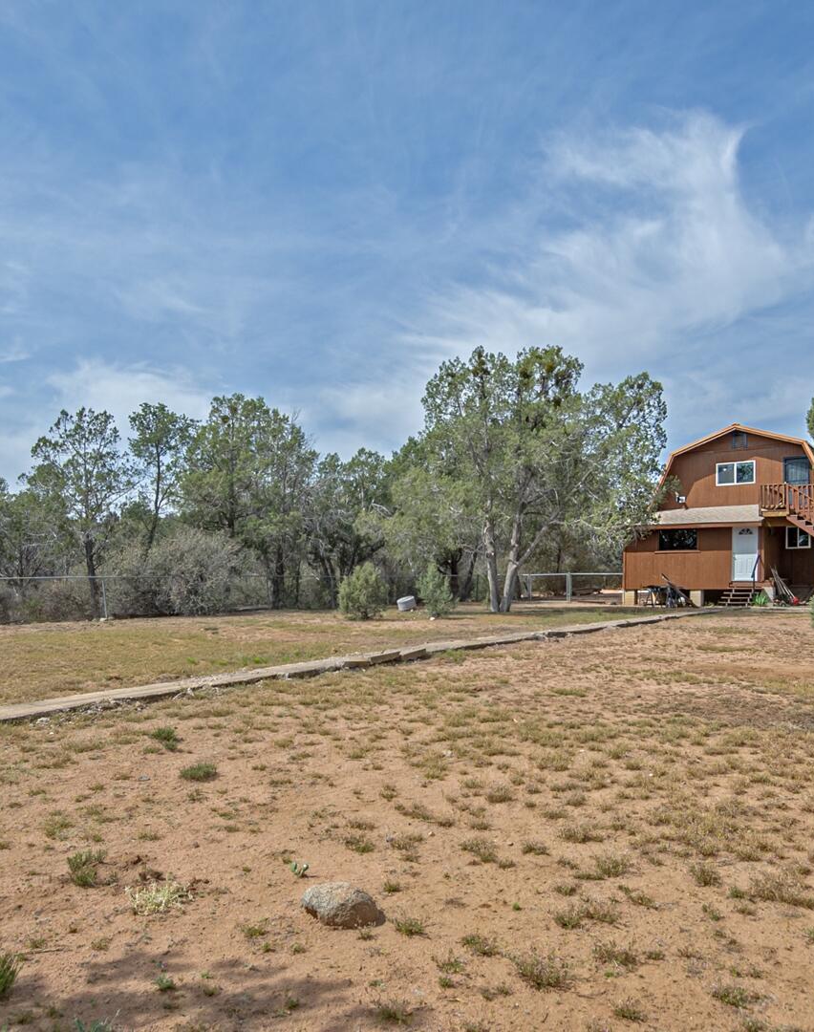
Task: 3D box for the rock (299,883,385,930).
[{"bbox_3d":[-0.275,1.635,3.480,0.330,0.145,0.240,-1,-3,9],"label":"rock"}]

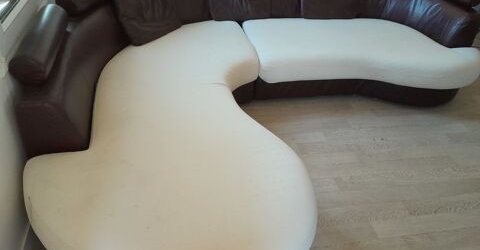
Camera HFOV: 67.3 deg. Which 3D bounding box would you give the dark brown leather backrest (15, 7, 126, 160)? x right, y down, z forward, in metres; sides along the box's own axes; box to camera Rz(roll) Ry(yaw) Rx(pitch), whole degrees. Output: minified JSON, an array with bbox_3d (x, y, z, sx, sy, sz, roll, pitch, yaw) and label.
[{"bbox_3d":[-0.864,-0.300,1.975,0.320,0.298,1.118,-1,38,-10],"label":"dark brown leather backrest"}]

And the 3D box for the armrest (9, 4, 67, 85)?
[{"bbox_3d":[-0.921,-0.420,1.721,0.134,0.131,0.730,-3,38,-13],"label":"armrest"}]

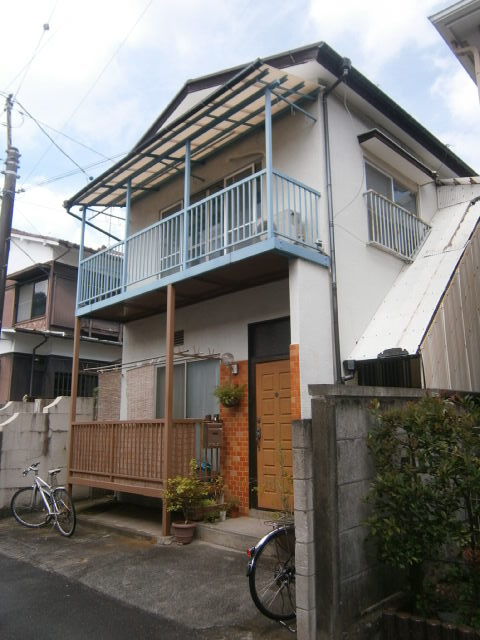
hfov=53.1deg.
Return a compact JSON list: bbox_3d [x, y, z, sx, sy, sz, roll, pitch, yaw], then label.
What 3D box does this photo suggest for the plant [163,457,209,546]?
[{"bbox_3d":[-0.719,2.366,6.321,0.500,1.060,0.530,-1,-12,0],"label":"plant"}]

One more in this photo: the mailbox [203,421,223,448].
[{"bbox_3d":[-0.384,1.662,6.951,0.280,0.360,0.150,12,-17,-44],"label":"mailbox"}]

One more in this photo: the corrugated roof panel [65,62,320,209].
[{"bbox_3d":[-1.110,-2.706,8.074,5.100,0.150,1.400,-13,-1,44],"label":"corrugated roof panel"}]

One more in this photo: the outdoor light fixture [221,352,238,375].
[{"bbox_3d":[-0.148,0.651,7.254,0.240,0.310,0.180,12,-17,-44],"label":"outdoor light fixture"}]

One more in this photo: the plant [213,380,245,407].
[{"bbox_3d":[-0.161,1.103,7.143,0.310,0.370,0.400,12,-17,-44],"label":"plant"}]

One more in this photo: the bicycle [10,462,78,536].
[{"bbox_3d":[-2.922,2.709,7.322,1.600,1.000,0.540,-11,-16,38],"label":"bicycle"}]

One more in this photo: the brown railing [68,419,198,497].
[{"bbox_3d":[-1.764,2.127,7.642,0.620,1.040,2.920,12,-17,-44],"label":"brown railing"}]

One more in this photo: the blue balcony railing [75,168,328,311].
[{"bbox_3d":[-1.027,-0.971,7.841,1.060,0.930,4.950,12,-17,-44],"label":"blue balcony railing"}]

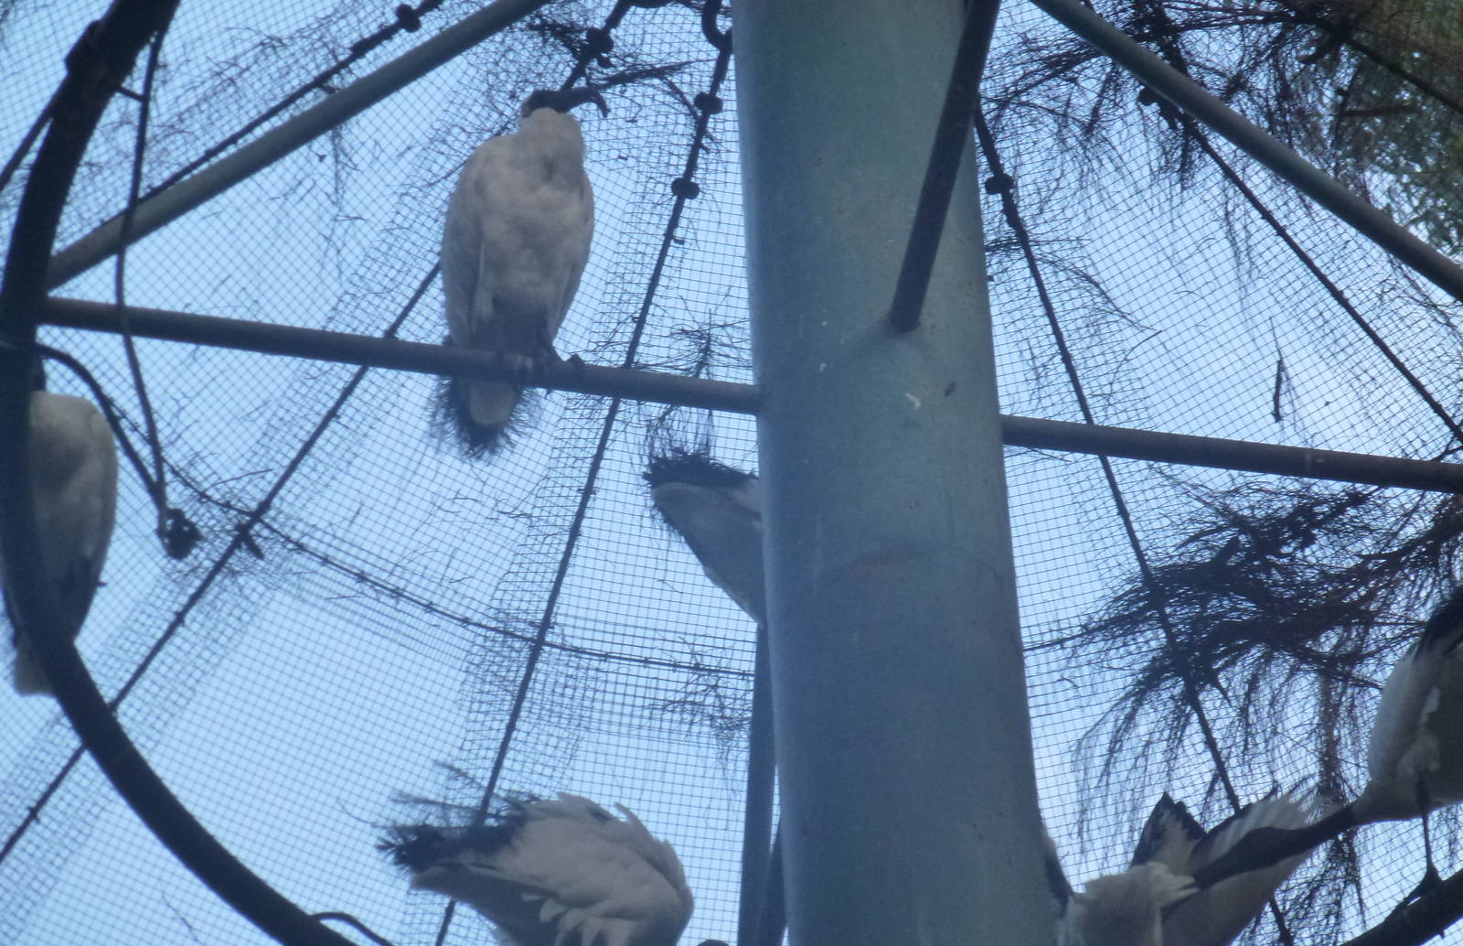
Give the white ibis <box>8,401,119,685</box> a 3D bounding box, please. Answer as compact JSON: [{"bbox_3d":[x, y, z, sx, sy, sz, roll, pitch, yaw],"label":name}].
[{"bbox_3d":[-0.812,0.057,10.850,0.180,0.370,0.310,13,-54,-12],"label":"white ibis"}]

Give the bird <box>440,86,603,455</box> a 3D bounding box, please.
[{"bbox_3d":[-0.246,-0.237,10.620,0.190,0.390,0.310,11,-53,-11],"label":"bird"}]

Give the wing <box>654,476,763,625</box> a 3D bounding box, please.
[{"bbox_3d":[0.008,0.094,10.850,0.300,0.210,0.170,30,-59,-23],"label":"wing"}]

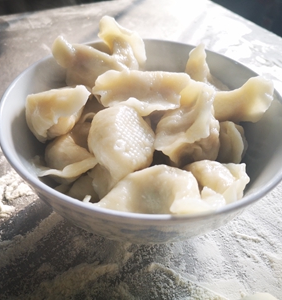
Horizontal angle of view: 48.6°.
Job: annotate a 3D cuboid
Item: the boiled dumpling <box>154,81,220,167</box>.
[{"bbox_3d":[0.028,-0.015,0.186,0.037,0.034,0.047,20,45,15],"label":"boiled dumpling"}]

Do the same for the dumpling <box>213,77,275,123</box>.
[{"bbox_3d":[0.062,-0.030,0.196,0.047,0.028,0.027,-8,45,-13],"label":"dumpling"}]

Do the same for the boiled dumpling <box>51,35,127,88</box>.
[{"bbox_3d":[-0.036,-0.060,0.226,0.055,0.034,0.029,17,45,12],"label":"boiled dumpling"}]

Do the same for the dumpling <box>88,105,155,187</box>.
[{"bbox_3d":[-0.011,-0.002,0.172,0.037,0.032,0.045,-8,45,-13],"label":"dumpling"}]

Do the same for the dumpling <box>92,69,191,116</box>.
[{"bbox_3d":[0.000,-0.035,0.193,0.060,0.027,0.031,1,43,-4],"label":"dumpling"}]

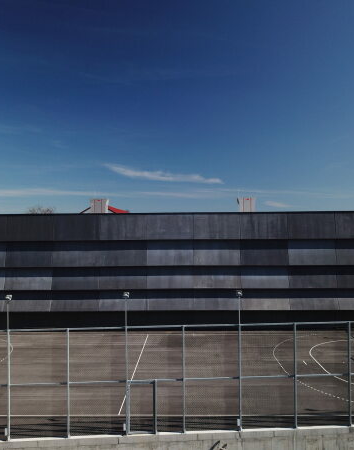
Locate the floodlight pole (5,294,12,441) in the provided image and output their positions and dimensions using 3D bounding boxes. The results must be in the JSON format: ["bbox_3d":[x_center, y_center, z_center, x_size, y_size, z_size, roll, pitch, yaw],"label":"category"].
[{"bbox_3d":[-8.528,7.225,22.850,0.360,7.350,0.420,-1,-1,2],"label":"floodlight pole"}]

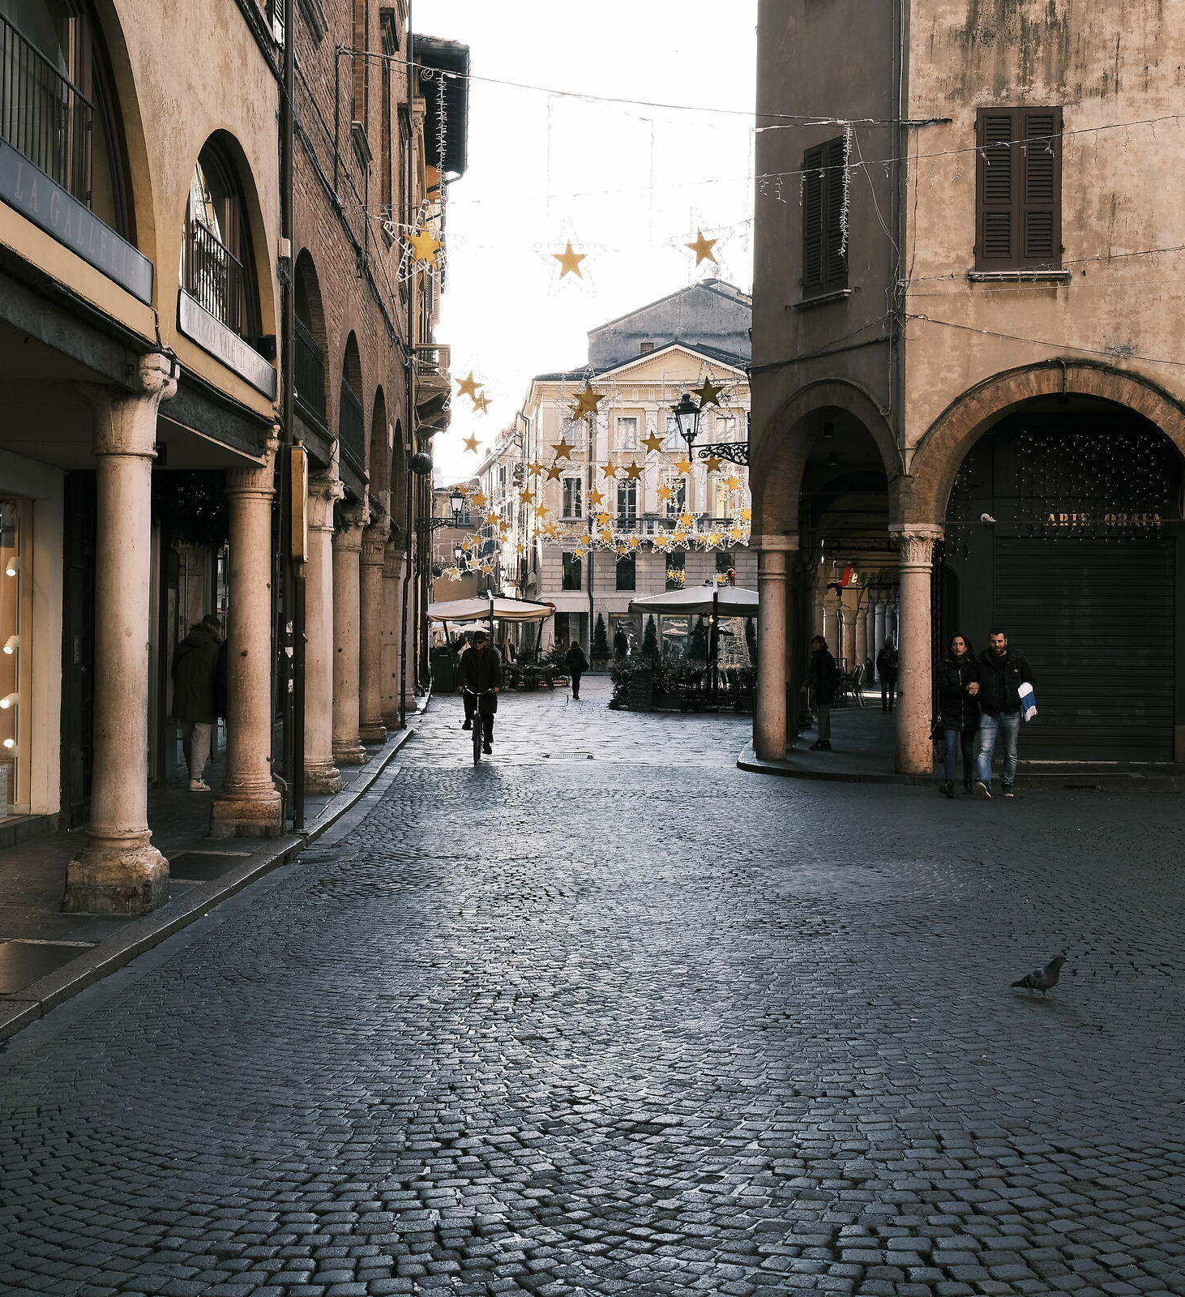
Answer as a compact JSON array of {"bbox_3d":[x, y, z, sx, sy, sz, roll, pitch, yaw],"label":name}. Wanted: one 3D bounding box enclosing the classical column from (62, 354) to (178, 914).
[{"bbox_3d":[-2.708,-0.069,10.680,0.530,3.120,0.530,0,0,-2],"label":"classical column"}]

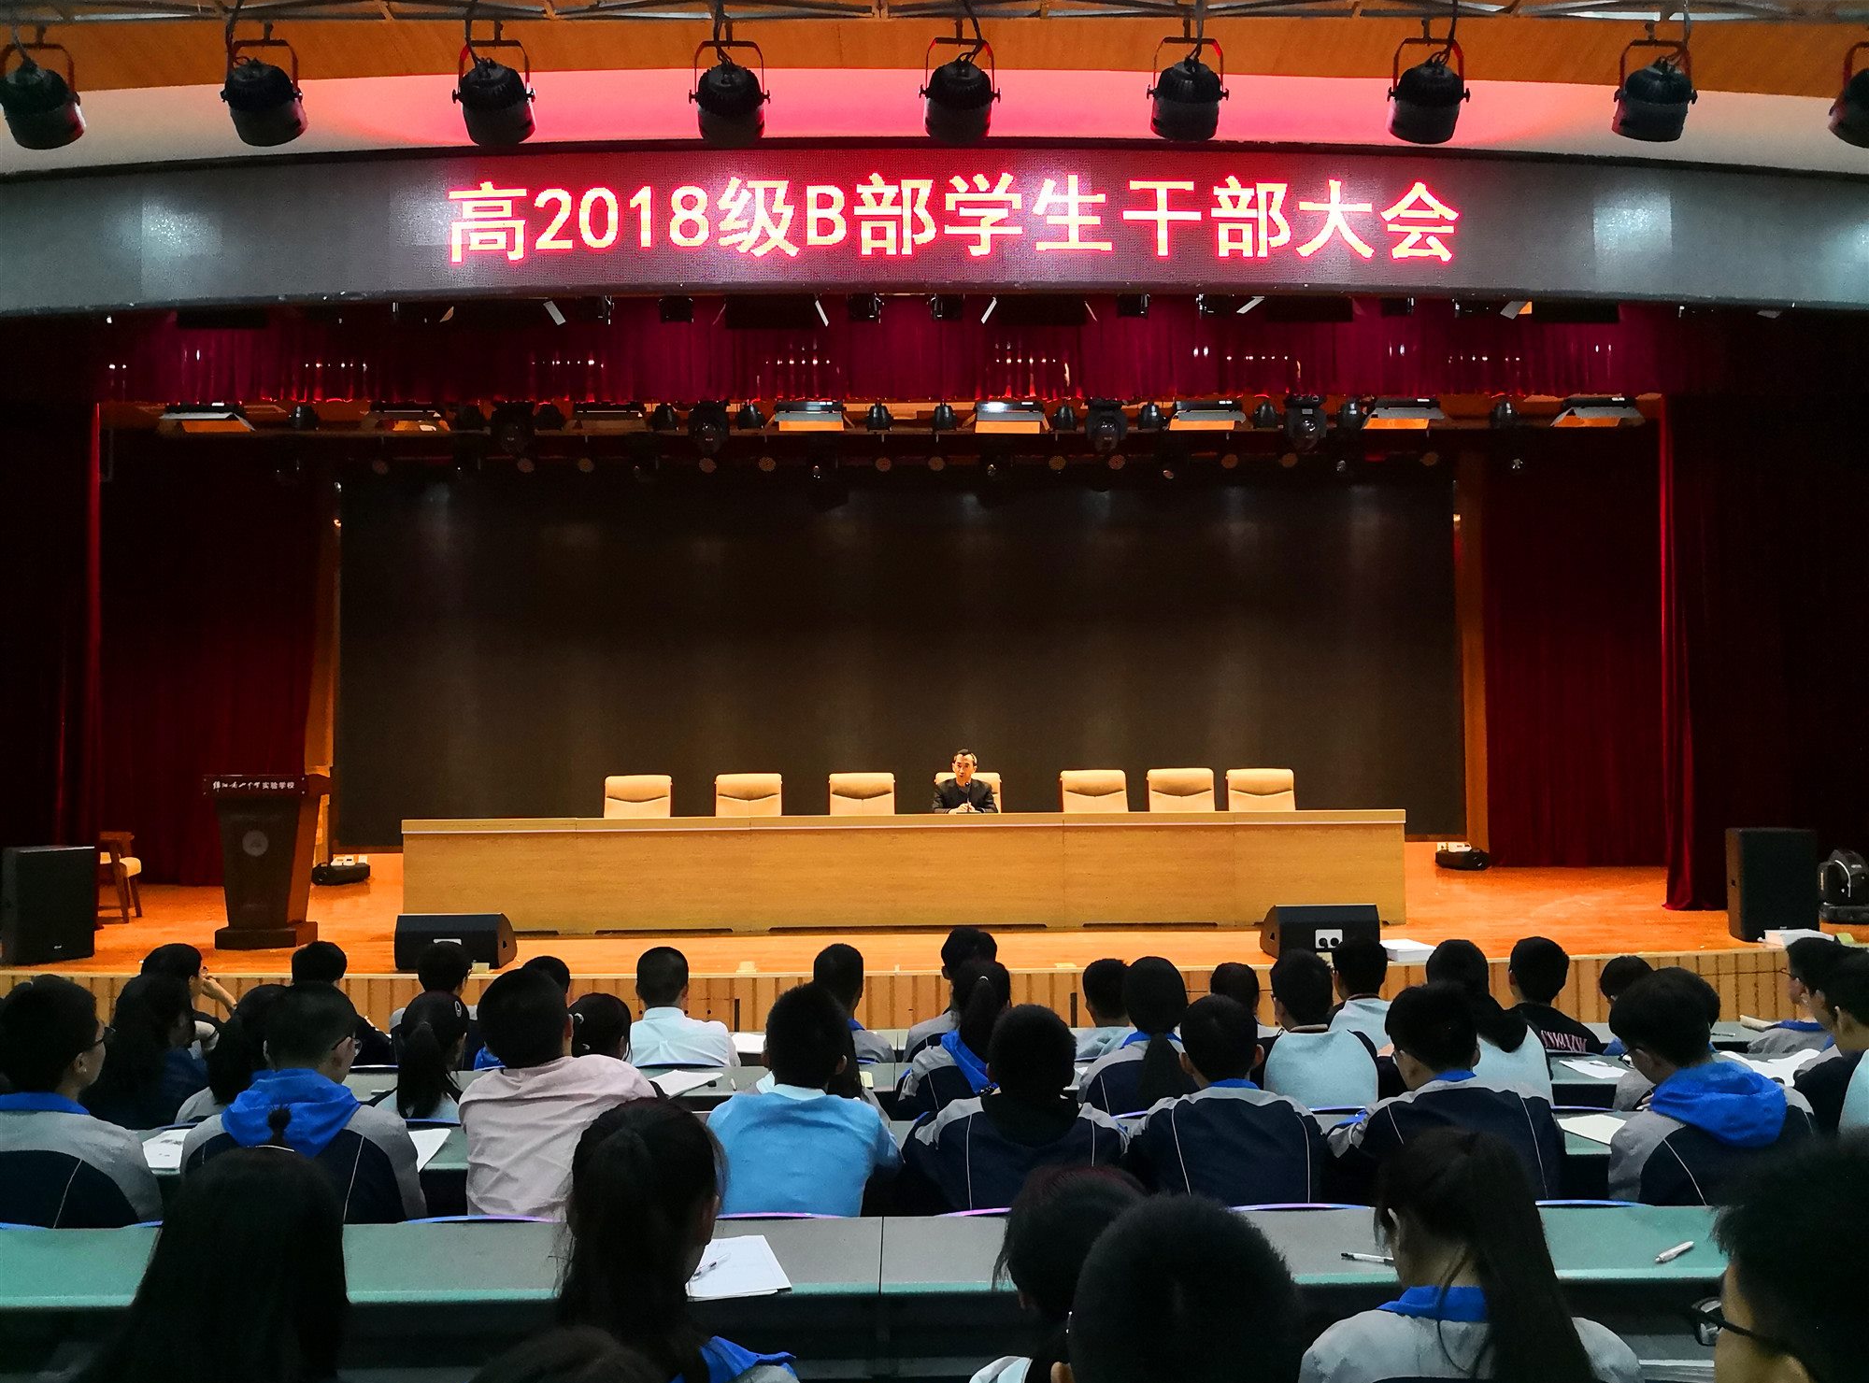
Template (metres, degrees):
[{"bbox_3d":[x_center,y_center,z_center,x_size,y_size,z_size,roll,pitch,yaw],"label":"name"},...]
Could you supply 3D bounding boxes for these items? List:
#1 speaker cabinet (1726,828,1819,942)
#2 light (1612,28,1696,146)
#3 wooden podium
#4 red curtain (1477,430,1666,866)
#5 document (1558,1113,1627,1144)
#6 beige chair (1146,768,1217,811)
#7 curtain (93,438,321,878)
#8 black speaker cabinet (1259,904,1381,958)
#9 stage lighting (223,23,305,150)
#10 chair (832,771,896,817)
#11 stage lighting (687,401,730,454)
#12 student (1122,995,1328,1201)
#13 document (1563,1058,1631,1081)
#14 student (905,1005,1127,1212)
[{"bbox_3d":[5.157,1.185,9.056,0.450,0.700,0.420,-1,-3,5],"label":"speaker cabinet"},{"bbox_3d":[2.649,-2.237,5.370,0.285,0.401,0.280,0,-2,-2],"label":"light"},{"bbox_3d":[-4.250,1.074,9.319,0.620,1.080,0.480,0,-2,-5],"label":"wooden podium"},{"bbox_3d":[7.191,-0.465,16.456,2.200,4.850,0.250,0,-4,-1],"label":"red curtain"},{"bbox_3d":[1.664,1.069,3.558,0.205,0.008,0.290,1,-4,-21],"label":"document"},{"bbox_3d":[1.798,1.114,10.572,0.570,1.080,0.620,0,-4,-1],"label":"beige chair"},{"bbox_3d":[-7.399,-0.283,14.886,2.359,4.477,0.250,-1,-3,-1],"label":"curtain"},{"bbox_3d":[2.225,1.351,8.476,0.600,0.330,0.480,-1,-3,-1],"label":"black speaker cabinet"},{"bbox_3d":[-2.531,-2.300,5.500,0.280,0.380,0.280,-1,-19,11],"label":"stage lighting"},{"bbox_3d":[-0.523,1.146,10.721,0.570,1.080,0.620,0,-4,-1],"label":"chair"},{"bbox_3d":[-1.847,-2.175,11.900,0.360,0.480,0.340,0,-4,-1],"label":"stage lighting"},{"bbox_3d":[0.615,1.257,3.380,0.480,1.171,0.740,0,-2,-2],"label":"student"},{"bbox_3d":[2.115,1.188,4.595,0.160,0.008,0.285,0,-4,-1],"label":"document"},{"bbox_3d":[0.179,1.280,3.379,0.490,1.141,0.700,-1,-3,-1],"label":"student"}]

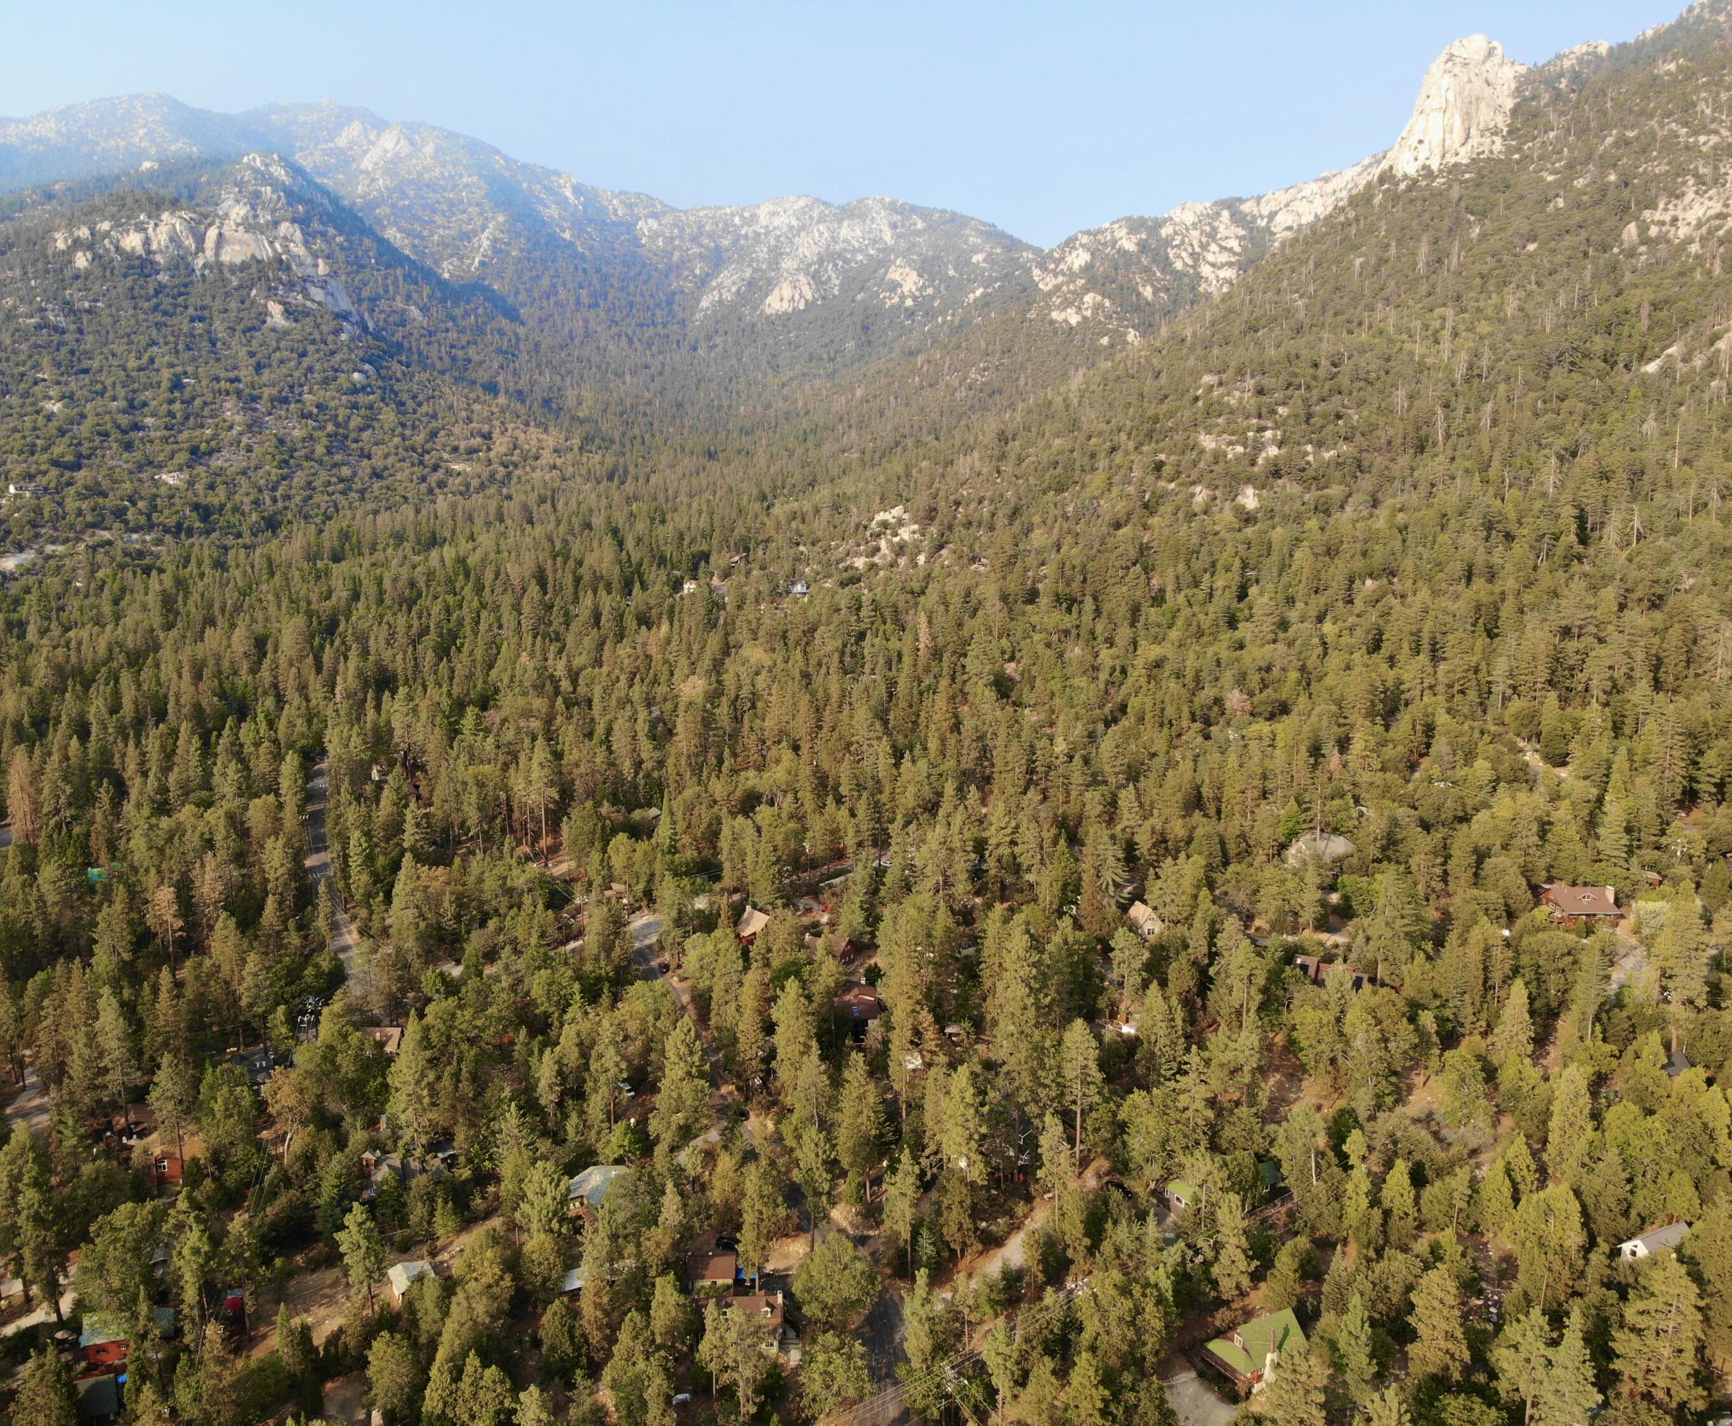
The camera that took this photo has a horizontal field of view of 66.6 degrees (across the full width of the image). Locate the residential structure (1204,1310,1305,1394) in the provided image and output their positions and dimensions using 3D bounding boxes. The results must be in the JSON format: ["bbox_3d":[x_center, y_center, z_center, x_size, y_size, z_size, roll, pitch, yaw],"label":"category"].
[{"bbox_3d":[50.710,81.230,170.030,11.000,7.800,7.100,-5,12,-27],"label":"residential structure"}]

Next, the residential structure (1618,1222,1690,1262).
[{"bbox_3d":[113.080,76.200,187.750,10.100,5.200,5.900,-5,12,-27],"label":"residential structure"}]

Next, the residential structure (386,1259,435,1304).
[{"bbox_3d":[-64.400,81.580,188.120,5.400,3.200,6.400,-6,12,-29],"label":"residential structure"}]

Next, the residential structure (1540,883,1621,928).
[{"bbox_3d":[163.280,43.370,301.090,14.000,6.900,10.700,-1,11,-4],"label":"residential structure"}]

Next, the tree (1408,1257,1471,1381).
[{"bbox_3d":[71.100,75.800,162.430,7.200,17.700,7.200,0,10,0],"label":"tree"}]

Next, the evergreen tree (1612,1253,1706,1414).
[{"bbox_3d":[95.350,74.240,156.350,10.200,21.000,10.200,0,10,0],"label":"evergreen tree"}]

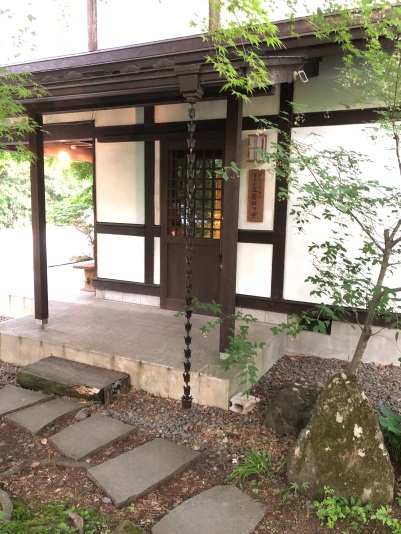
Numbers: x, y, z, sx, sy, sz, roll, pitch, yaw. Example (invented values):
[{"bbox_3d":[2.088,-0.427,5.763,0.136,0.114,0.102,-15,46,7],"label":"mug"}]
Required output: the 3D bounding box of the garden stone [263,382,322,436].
[{"bbox_3d":[0.715,1.043,3.280,0.450,0.330,0.400,3,8,13],"label":"garden stone"}]

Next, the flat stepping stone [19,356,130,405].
[{"bbox_3d":[-1.142,1.017,3.913,0.960,0.140,0.400,5,9,27],"label":"flat stepping stone"}]

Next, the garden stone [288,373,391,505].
[{"bbox_3d":[0.847,0.966,2.573,0.620,0.660,0.440,4,8,18],"label":"garden stone"}]

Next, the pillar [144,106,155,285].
[{"bbox_3d":[-0.645,-0.932,5.830,0.147,2.335,0.140,5,9,27],"label":"pillar"}]

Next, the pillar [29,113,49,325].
[{"bbox_3d":[-1.853,-0.529,4.967,0.110,2.370,0.110,5,9,27],"label":"pillar"}]

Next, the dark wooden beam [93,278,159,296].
[{"bbox_3d":[-1.046,0.281,6.161,1.180,0.150,0.130,5,9,27],"label":"dark wooden beam"}]

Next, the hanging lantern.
[{"bbox_3d":[0.660,-1.368,5.005,0.180,0.310,0.150,5,9,27],"label":"hanging lantern"}]

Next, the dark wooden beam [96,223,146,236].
[{"bbox_3d":[-1.089,-0.527,6.092,0.830,0.155,0.110,5,9,27],"label":"dark wooden beam"}]

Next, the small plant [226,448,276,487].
[{"bbox_3d":[0.307,1.204,2.637,0.300,0.150,0.260,1,8,0],"label":"small plant"}]

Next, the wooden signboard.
[{"bbox_3d":[0.663,-0.834,5.134,0.195,0.615,0.030,5,9,27],"label":"wooden signboard"}]

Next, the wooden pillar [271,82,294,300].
[{"bbox_3d":[0.971,-0.838,5.015,0.153,2.430,0.150,5,9,27],"label":"wooden pillar"}]

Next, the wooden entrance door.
[{"bbox_3d":[-0.063,-0.497,5.548,1.000,2.220,0.080,5,9,27],"label":"wooden entrance door"}]

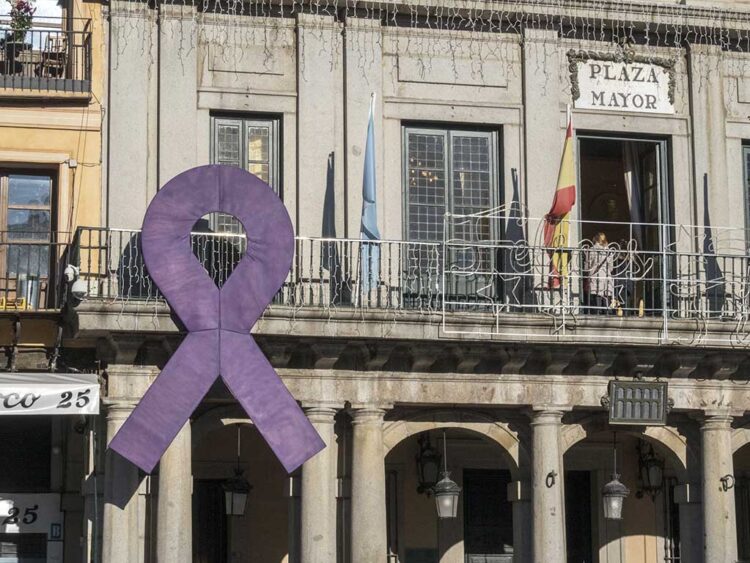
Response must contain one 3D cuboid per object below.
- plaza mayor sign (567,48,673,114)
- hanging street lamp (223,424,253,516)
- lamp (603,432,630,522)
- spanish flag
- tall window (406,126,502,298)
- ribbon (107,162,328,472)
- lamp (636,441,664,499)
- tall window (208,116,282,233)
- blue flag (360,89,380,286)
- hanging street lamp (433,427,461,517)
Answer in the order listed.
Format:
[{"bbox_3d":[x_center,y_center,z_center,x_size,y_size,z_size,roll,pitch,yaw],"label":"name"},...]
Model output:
[{"bbox_3d":[4.382,-3.533,27.602,1.965,1.054,0.120,2,-8,-14],"label":"plaza mayor sign"},{"bbox_3d":[-2.271,3.122,25.768,0.430,1.493,0.430,2,-8,-14],"label":"hanging street lamp"},{"bbox_3d":[4.214,3.419,27.358,0.430,1.517,0.430,0,-8,0],"label":"lamp"},{"bbox_3d":[3.060,-1.355,25.765,0.470,2.918,0.300,2,-8,-14],"label":"spanish flag"},{"bbox_3d":[1.303,-1.097,26.796,1.683,3.082,0.200,2,-8,-14],"label":"tall window"},{"bbox_3d":[-2.407,0.599,24.009,3.320,4.687,0.300,2,-8,-14],"label":"ribbon"},{"bbox_3d":[5.312,3.629,30.102,0.450,1.100,0.600,2,-8,-14],"label":"lamp"},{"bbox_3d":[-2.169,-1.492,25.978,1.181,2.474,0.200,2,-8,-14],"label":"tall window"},{"bbox_3d":[-0.074,-1.413,24.985,0.300,3.168,0.250,2,-8,-14],"label":"blue flag"},{"bbox_3d":[1.217,3.293,26.621,0.430,1.476,0.430,2,-8,-14],"label":"hanging street lamp"}]

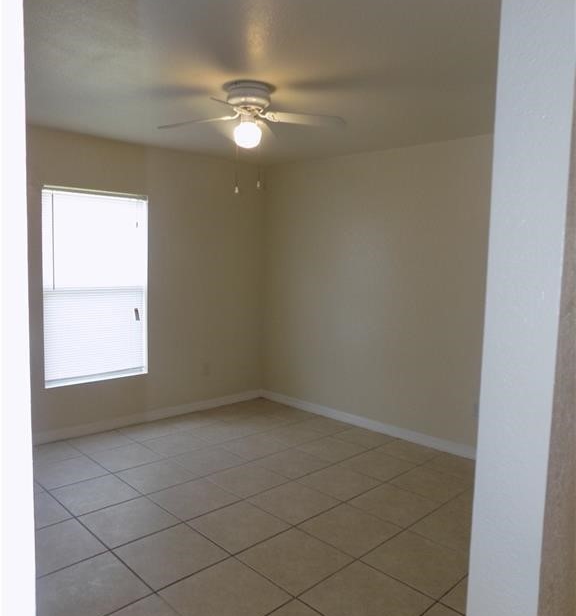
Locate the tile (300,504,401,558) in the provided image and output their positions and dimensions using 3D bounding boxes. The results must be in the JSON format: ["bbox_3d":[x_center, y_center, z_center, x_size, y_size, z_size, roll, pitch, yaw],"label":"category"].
[{"bbox_3d":[0.346,1.244,2.881,0.436,0.010,0.436,7,7,45],"label":"tile"}]

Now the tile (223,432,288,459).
[{"bbox_3d":[-0.283,1.136,4.167,0.440,0.012,0.440,-3,7,-44],"label":"tile"}]

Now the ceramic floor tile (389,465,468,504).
[{"bbox_3d":[0.976,1.221,3.518,0.440,0.012,0.440,-3,7,-44],"label":"ceramic floor tile"}]

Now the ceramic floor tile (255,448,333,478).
[{"bbox_3d":[0.035,1.157,3.810,0.436,0.010,0.436,7,7,45],"label":"ceramic floor tile"}]

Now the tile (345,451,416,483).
[{"bbox_3d":[0.669,1.181,3.825,0.436,0.010,0.436,-3,7,-45],"label":"tile"}]

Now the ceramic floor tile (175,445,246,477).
[{"bbox_3d":[-0.580,1.144,3.828,0.436,0.010,0.436,-3,7,-45],"label":"ceramic floor tile"}]

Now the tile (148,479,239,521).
[{"bbox_3d":[-0.587,1.186,3.187,0.436,0.010,0.436,7,7,45],"label":"tile"}]

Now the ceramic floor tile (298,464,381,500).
[{"bbox_3d":[0.355,1.198,3.514,0.436,0.010,0.436,-3,7,-45],"label":"ceramic floor tile"}]

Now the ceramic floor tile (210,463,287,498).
[{"bbox_3d":[-0.282,1.187,3.540,0.440,0.012,0.440,-3,7,-44],"label":"ceramic floor tile"}]

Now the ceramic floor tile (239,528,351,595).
[{"bbox_3d":[0.033,1.272,2.593,0.440,0.012,0.440,-3,7,-44],"label":"ceramic floor tile"}]

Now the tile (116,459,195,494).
[{"bbox_3d":[-0.911,1.170,3.550,0.440,0.012,0.440,-3,7,-44],"label":"tile"}]

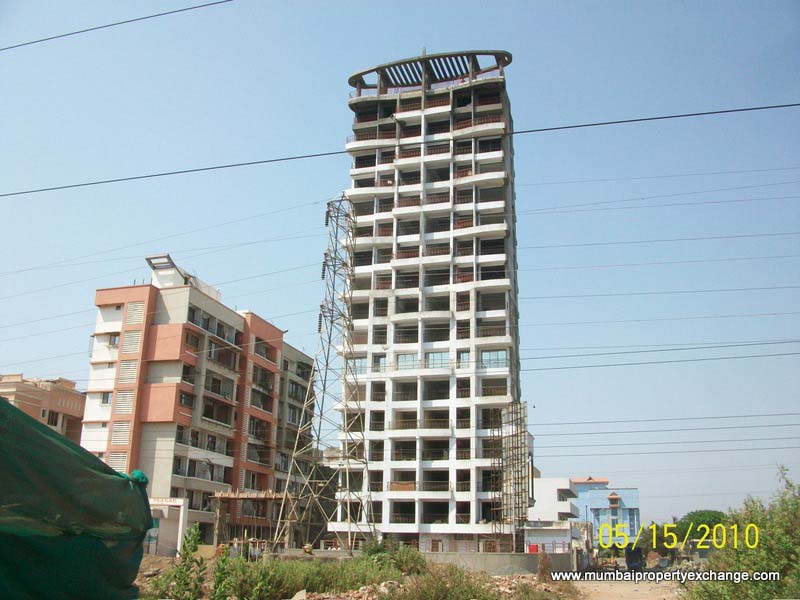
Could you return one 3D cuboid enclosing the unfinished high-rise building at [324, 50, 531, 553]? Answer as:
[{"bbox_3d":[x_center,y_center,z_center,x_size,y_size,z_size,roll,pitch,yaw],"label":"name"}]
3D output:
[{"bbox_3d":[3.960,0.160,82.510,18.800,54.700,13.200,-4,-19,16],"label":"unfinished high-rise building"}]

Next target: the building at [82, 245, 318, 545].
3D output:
[{"bbox_3d":[-21.020,14.340,85.320,11.700,28.700,32.400,-4,-19,15],"label":"building"}]

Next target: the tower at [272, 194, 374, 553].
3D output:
[{"bbox_3d":[-4.410,4.230,51.040,5.100,25.700,5.100,-4,-19,16],"label":"tower"}]

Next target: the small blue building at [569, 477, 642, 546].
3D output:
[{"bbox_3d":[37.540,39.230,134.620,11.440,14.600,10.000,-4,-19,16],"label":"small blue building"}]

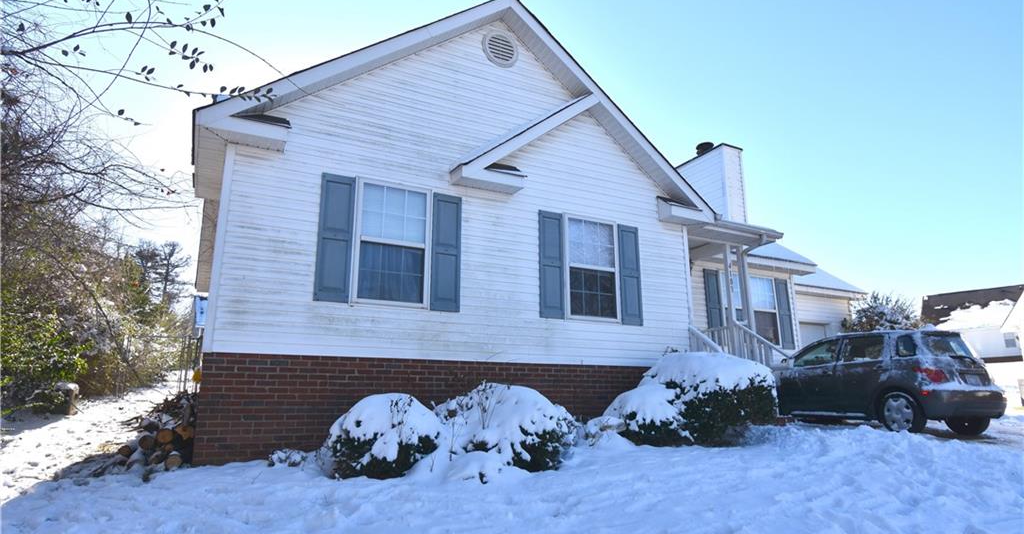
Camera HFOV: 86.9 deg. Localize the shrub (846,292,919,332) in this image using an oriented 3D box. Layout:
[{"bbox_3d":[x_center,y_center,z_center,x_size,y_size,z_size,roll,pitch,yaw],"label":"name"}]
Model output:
[{"bbox_3d":[8.725,1.898,12.861,1.700,2.600,1.700,7,-14,-27],"label":"shrub"}]

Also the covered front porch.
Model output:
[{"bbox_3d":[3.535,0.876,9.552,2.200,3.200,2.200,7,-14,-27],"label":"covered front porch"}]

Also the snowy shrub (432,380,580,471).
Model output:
[{"bbox_3d":[-0.035,1.619,5.590,1.350,0.820,1.250,0,-13,0],"label":"snowy shrub"}]

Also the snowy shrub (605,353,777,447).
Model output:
[{"bbox_3d":[2.115,1.593,6.692,2.150,1.070,1.350,7,-14,-27],"label":"snowy shrub"}]

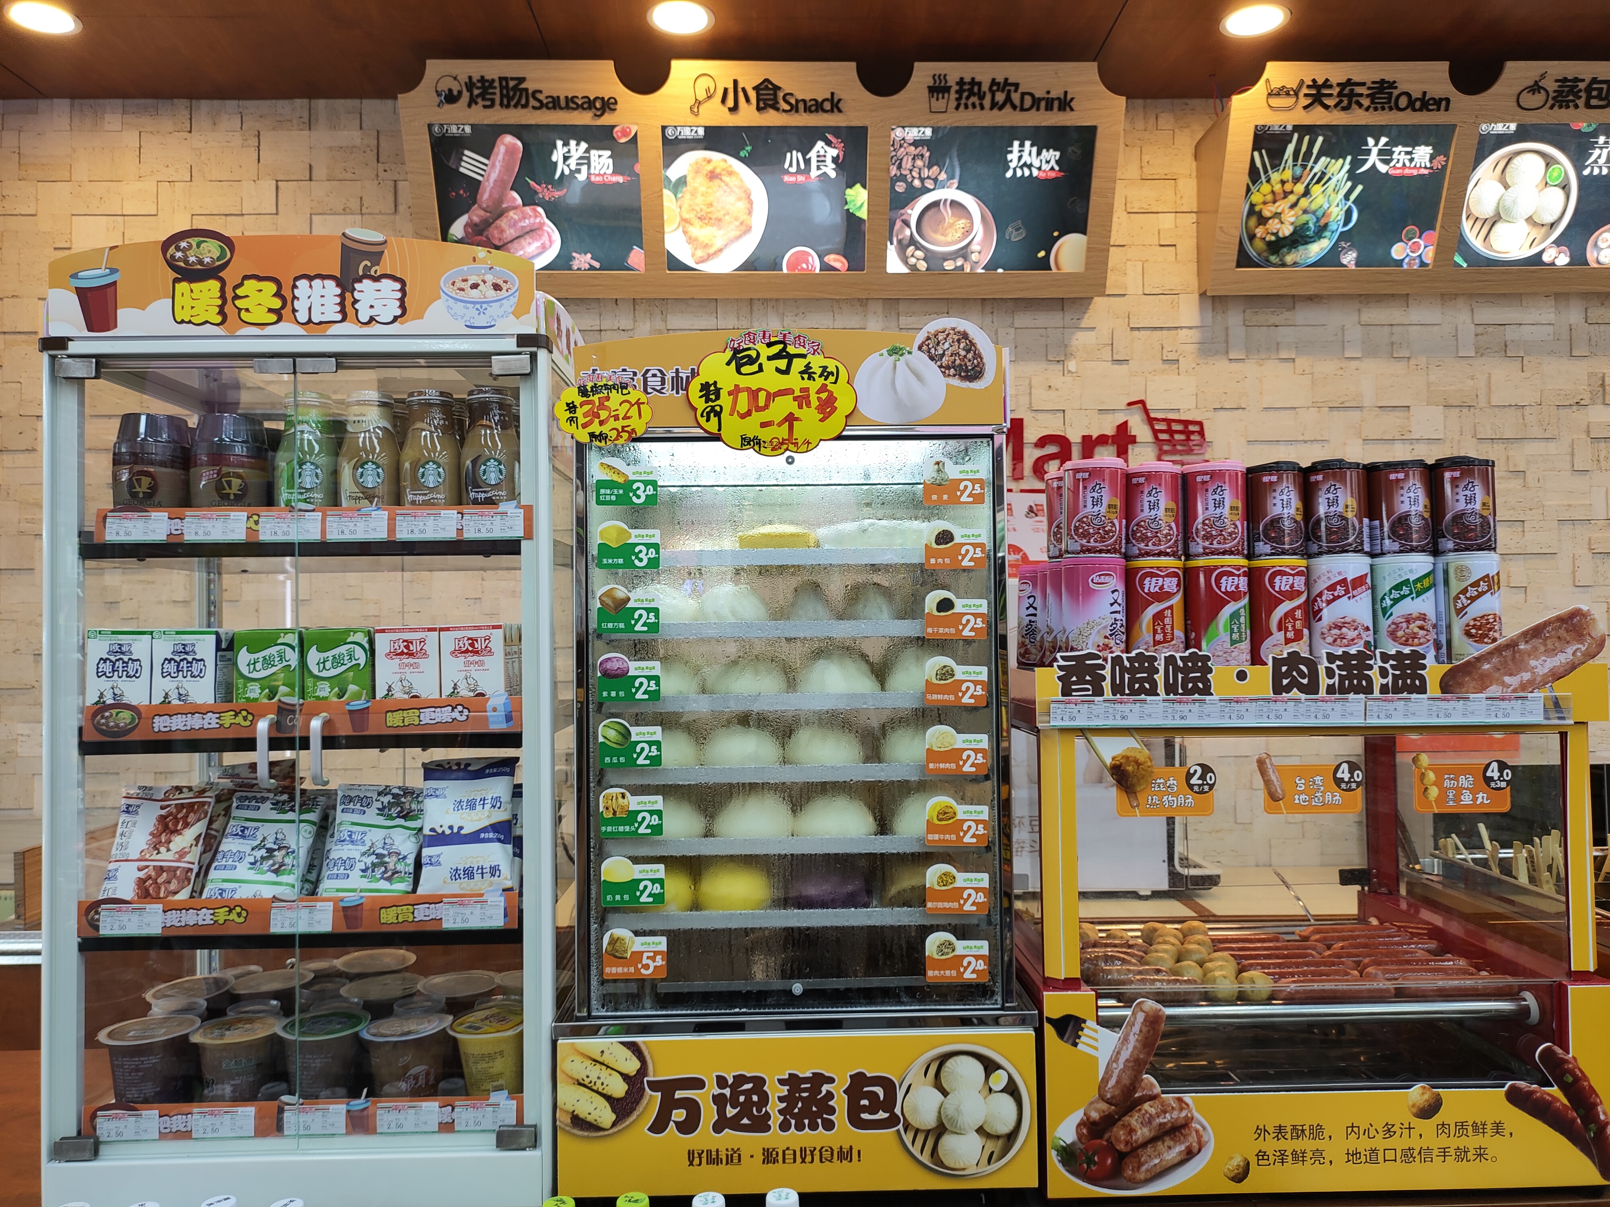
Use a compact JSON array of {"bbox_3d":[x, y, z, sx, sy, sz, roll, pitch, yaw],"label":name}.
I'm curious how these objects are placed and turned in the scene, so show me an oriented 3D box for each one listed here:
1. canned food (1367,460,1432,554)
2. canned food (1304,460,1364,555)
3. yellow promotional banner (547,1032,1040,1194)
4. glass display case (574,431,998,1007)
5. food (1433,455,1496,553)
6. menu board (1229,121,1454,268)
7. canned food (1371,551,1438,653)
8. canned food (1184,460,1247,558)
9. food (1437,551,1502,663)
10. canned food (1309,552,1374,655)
[{"bbox_3d":[0.644,-0.102,1.263,0.066,0.103,0.066,-1,-1,-2],"label":"canned food"},{"bbox_3d":[0.586,-0.103,1.285,0.067,0.104,0.067,-1,-1,-1],"label":"canned food"},{"bbox_3d":[-0.006,0.499,1.140,0.467,0.151,0.015,-1,-1,-2],"label":"yellow promotional banner"},{"bbox_3d":[-0.016,0.121,1.337,0.428,0.570,0.380,-1,-1,-2],"label":"glass display case"},{"bbox_3d":[0.726,-0.106,1.285,0.067,0.104,0.067,-1,-1,-1],"label":"food"},{"bbox_3d":[1.153,-0.865,2.479,0.428,0.292,0.035,-1,20,-2],"label":"menu board"},{"bbox_3d":[0.646,0.008,1.261,0.067,0.118,0.067,-1,-1,-2],"label":"canned food"},{"bbox_3d":[0.452,-0.101,1.283,0.067,0.104,0.067,-1,-1,-1],"label":"canned food"},{"bbox_3d":[0.718,0.007,1.263,0.067,0.118,0.067,-1,-1,-2],"label":"food"},{"bbox_3d":[0.590,0.008,1.285,0.067,0.122,0.067,-1,-1,-1],"label":"canned food"}]

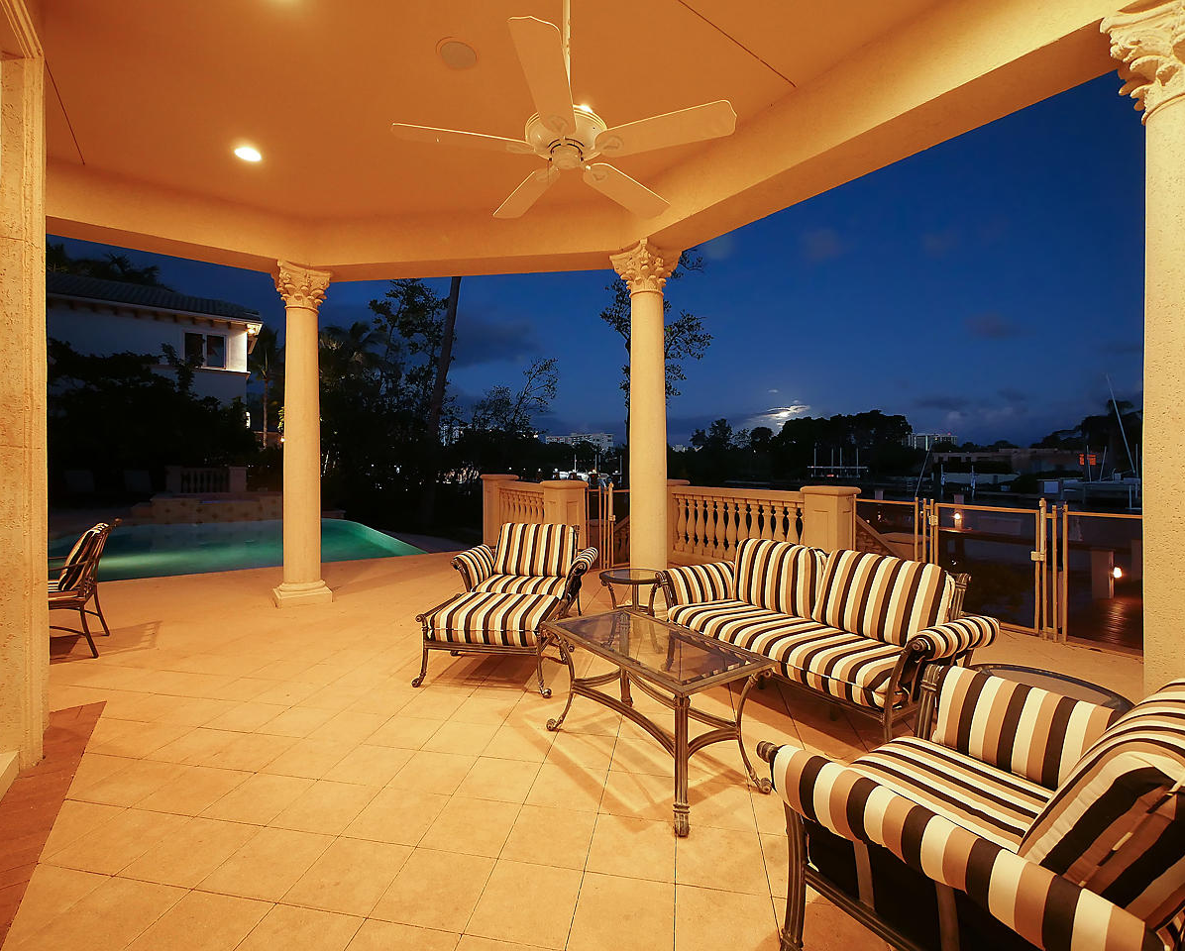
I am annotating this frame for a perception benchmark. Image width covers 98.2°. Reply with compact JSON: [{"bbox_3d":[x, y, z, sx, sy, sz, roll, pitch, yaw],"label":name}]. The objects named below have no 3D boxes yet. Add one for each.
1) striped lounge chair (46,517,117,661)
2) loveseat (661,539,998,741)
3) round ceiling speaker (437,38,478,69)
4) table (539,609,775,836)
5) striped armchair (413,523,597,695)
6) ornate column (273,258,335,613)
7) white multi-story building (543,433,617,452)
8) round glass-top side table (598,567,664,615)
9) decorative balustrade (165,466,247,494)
[{"bbox_3d":[-3.938,0.822,3.715,0.700,0.940,0.660,0,0,-39],"label":"striped lounge chair"},{"bbox_3d":[1.220,0.849,2.971,0.880,0.860,1.710,0,0,-32],"label":"loveseat"},{"bbox_3d":[-0.800,-2.521,3.047,0.245,0.040,0.245,0,0,0],"label":"round ceiling speaker"},{"bbox_3d":[0.245,1.024,2.342,0.515,0.520,0.980,0,0,-36],"label":"table"},{"bbox_3d":[-0.520,0.843,3.836,0.940,0.860,1.720,0,0,9],"label":"striped armchair"},{"bbox_3d":[-2.950,-0.397,5.217,0.470,3.320,0.470,0,1,-38],"label":"ornate column"},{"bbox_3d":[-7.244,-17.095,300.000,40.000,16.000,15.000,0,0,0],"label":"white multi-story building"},{"bbox_3d":[0.314,1.056,4.136,0.510,0.500,0.510,0,0,0],"label":"round glass-top side table"},{"bbox_3d":[-12.400,0.124,16.501,2.450,0.860,0.400,0,0,0],"label":"decorative balustrade"}]

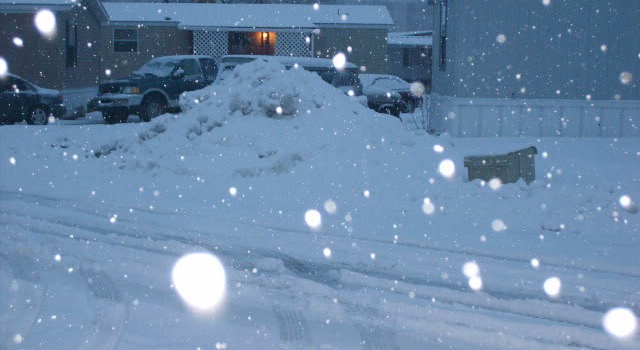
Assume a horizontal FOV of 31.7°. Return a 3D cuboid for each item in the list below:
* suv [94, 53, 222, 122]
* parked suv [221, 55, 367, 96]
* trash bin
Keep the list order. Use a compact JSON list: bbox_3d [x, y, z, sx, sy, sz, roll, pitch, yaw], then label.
[{"bbox_3d":[-4.380,-2.567,34.100,1.980,1.920,5.100,5,7,41],"label":"suv"},{"bbox_3d":[-1.160,-2.453,33.400,4.900,1.920,1.950,-4,7,-43],"label":"parked suv"},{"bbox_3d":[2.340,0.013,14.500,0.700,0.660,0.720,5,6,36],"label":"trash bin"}]

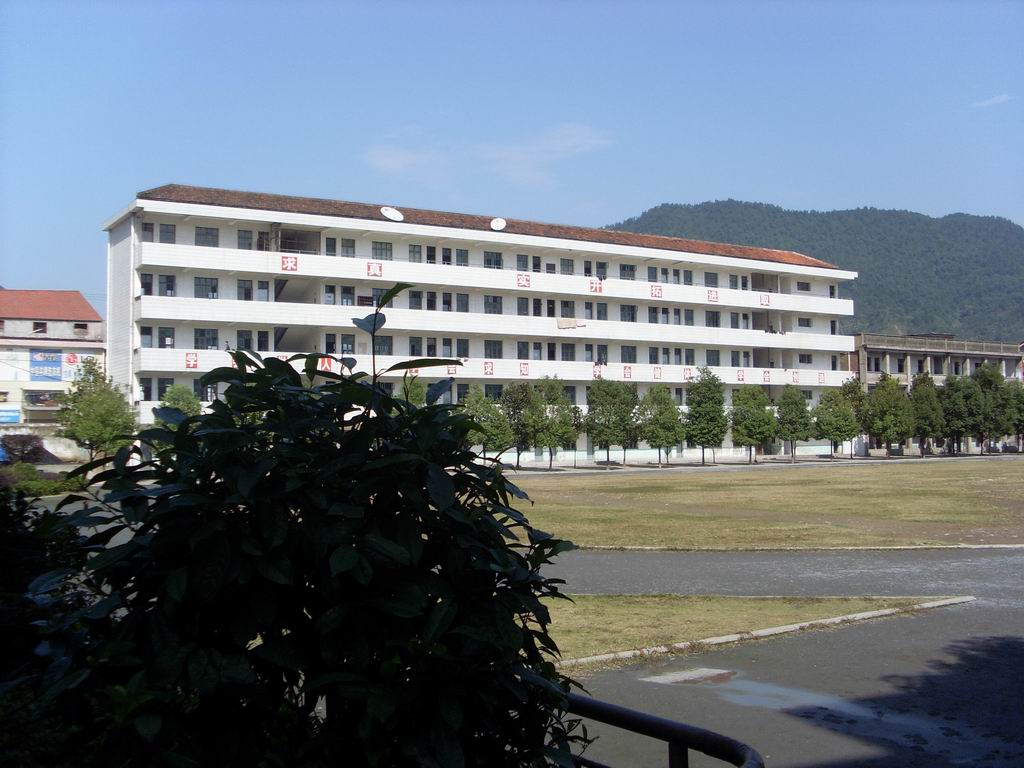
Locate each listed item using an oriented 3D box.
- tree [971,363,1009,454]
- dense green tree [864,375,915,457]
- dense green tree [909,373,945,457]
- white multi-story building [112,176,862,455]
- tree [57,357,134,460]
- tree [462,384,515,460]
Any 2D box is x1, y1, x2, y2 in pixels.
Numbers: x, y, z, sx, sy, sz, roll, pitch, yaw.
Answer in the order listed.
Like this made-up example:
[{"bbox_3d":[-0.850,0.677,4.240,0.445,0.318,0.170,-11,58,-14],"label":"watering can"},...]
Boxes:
[{"bbox_3d":[42.480,2.160,100.000,3.700,8.140,3.700,-1,-3,0],"label":"tree"},{"bbox_3d":[30.900,2.600,92.000,4.100,6.920,4.100,-1,-3,0],"label":"dense green tree"},{"bbox_3d":[34.760,2.610,94.500,3.300,7.150,3.300,-1,-3,0],"label":"dense green tree"},{"bbox_3d":[1.880,-3.400,92.100,66.130,19.820,10.030,1,-3,-32],"label":"white multi-story building"},{"bbox_3d":[-26.240,1.820,71.000,4.900,7.110,4.900,-1,-3,0],"label":"tree"},{"bbox_3d":[-1.540,2.740,70.500,3.500,5.550,3.500,-1,-3,0],"label":"tree"}]

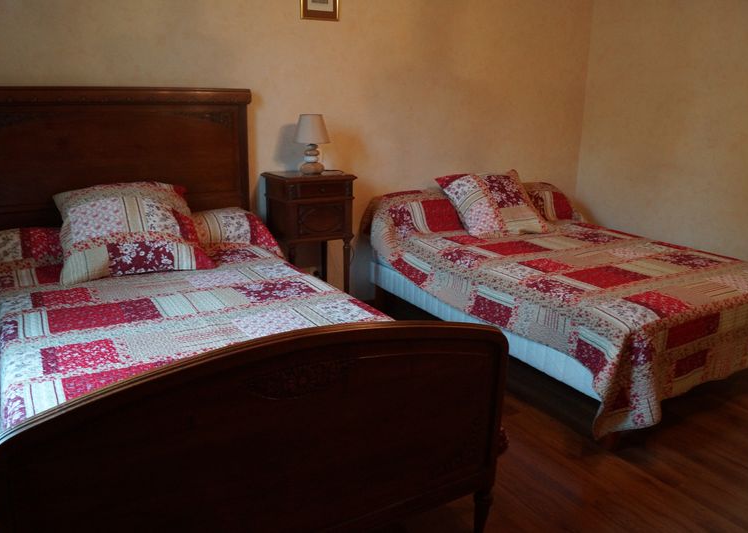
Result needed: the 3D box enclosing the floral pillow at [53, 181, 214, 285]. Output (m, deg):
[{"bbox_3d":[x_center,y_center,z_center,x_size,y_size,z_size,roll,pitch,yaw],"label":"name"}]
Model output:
[{"bbox_3d":[-1.109,-0.187,2.748,0.610,0.470,0.200,-8,-17,-28],"label":"floral pillow"}]

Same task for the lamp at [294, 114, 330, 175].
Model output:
[{"bbox_3d":[-0.334,-0.658,3.255,0.190,0.319,0.190,0,15,0],"label":"lamp"}]

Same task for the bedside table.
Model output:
[{"bbox_3d":[-0.354,-0.068,3.351,0.399,0.877,0.375,-8,18,-28],"label":"bedside table"}]

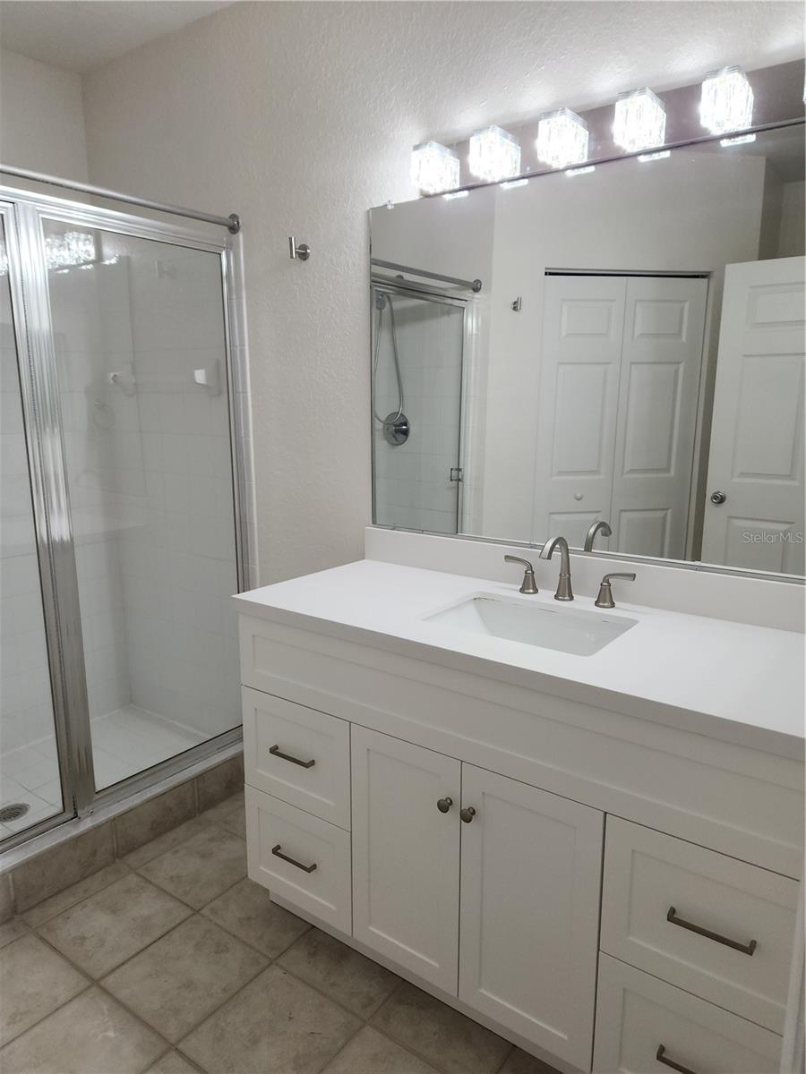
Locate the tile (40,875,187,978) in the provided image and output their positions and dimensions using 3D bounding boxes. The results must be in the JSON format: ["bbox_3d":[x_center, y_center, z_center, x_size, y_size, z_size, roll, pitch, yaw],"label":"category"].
[{"bbox_3d":[-0.785,1.062,1.963,0.300,0.010,0.303,8,13,36],"label":"tile"}]

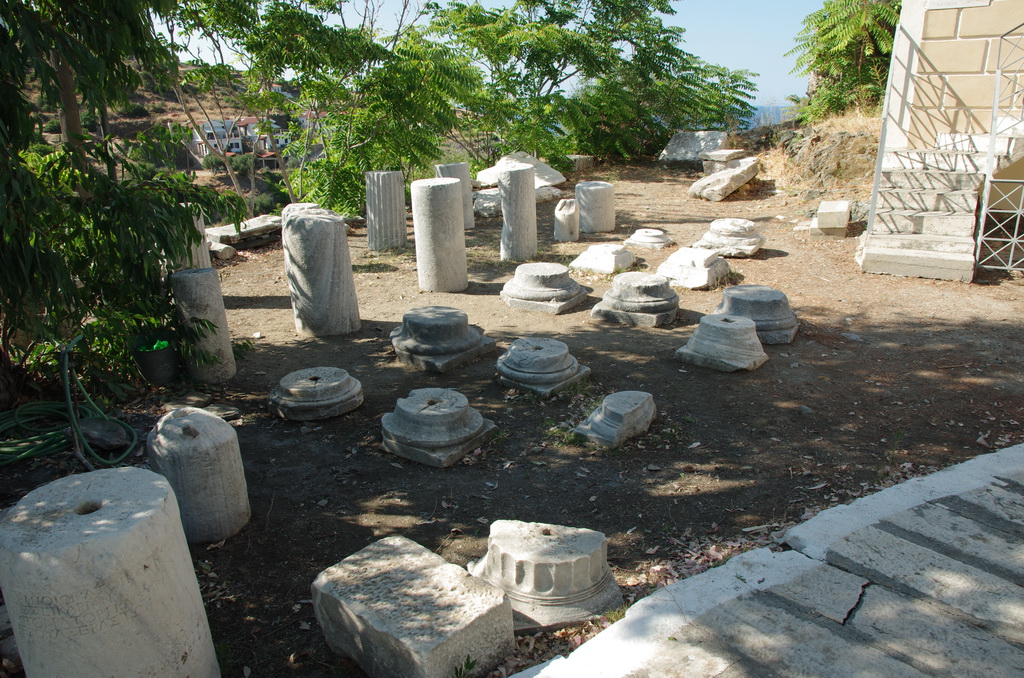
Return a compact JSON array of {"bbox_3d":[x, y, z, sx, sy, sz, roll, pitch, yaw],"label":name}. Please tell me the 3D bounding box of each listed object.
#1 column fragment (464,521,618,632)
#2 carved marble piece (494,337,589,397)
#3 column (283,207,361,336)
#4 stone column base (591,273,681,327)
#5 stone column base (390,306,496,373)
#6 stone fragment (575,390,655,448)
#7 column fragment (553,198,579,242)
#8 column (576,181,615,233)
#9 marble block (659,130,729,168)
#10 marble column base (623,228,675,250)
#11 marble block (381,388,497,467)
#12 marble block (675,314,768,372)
[{"bbox_3d":[0.129,0.847,2.594,0.530,0.240,0.340,3,19,15],"label":"column fragment"},{"bbox_3d":[0.176,0.158,4.717,0.470,0.195,0.470,11,22,34],"label":"carved marble piece"},{"bbox_3d":[-1.490,-0.544,5.550,0.491,0.943,0.491,-3,18,1],"label":"column"},{"bbox_3d":[1.073,-0.361,6.108,0.573,0.325,0.557,10,21,30],"label":"stone column base"},{"bbox_3d":[-0.499,-0.034,5.249,0.543,0.298,0.550,15,24,40],"label":"stone column base"},{"bbox_3d":[0.570,0.399,3.868,0.400,0.200,0.260,-17,24,-40],"label":"stone fragment"},{"bbox_3d":[0.694,-1.530,9.067,0.310,0.530,0.310,-1,18,0],"label":"column fragment"},{"bbox_3d":[1.159,-1.800,9.716,0.500,0.600,0.500,-1,18,0],"label":"column"},{"bbox_3d":[4.439,-4.624,17.376,1.600,0.780,0.750,0,18,5],"label":"marble block"},{"bbox_3d":[1.789,-1.311,9.212,0.463,0.161,0.462,16,25,42],"label":"marble column base"},{"bbox_3d":[-0.410,0.447,3.883,0.475,0.215,0.475,11,22,33],"label":"marble block"},{"bbox_3d":[1.517,0.009,5.044,0.499,0.271,0.474,12,22,35],"label":"marble block"}]

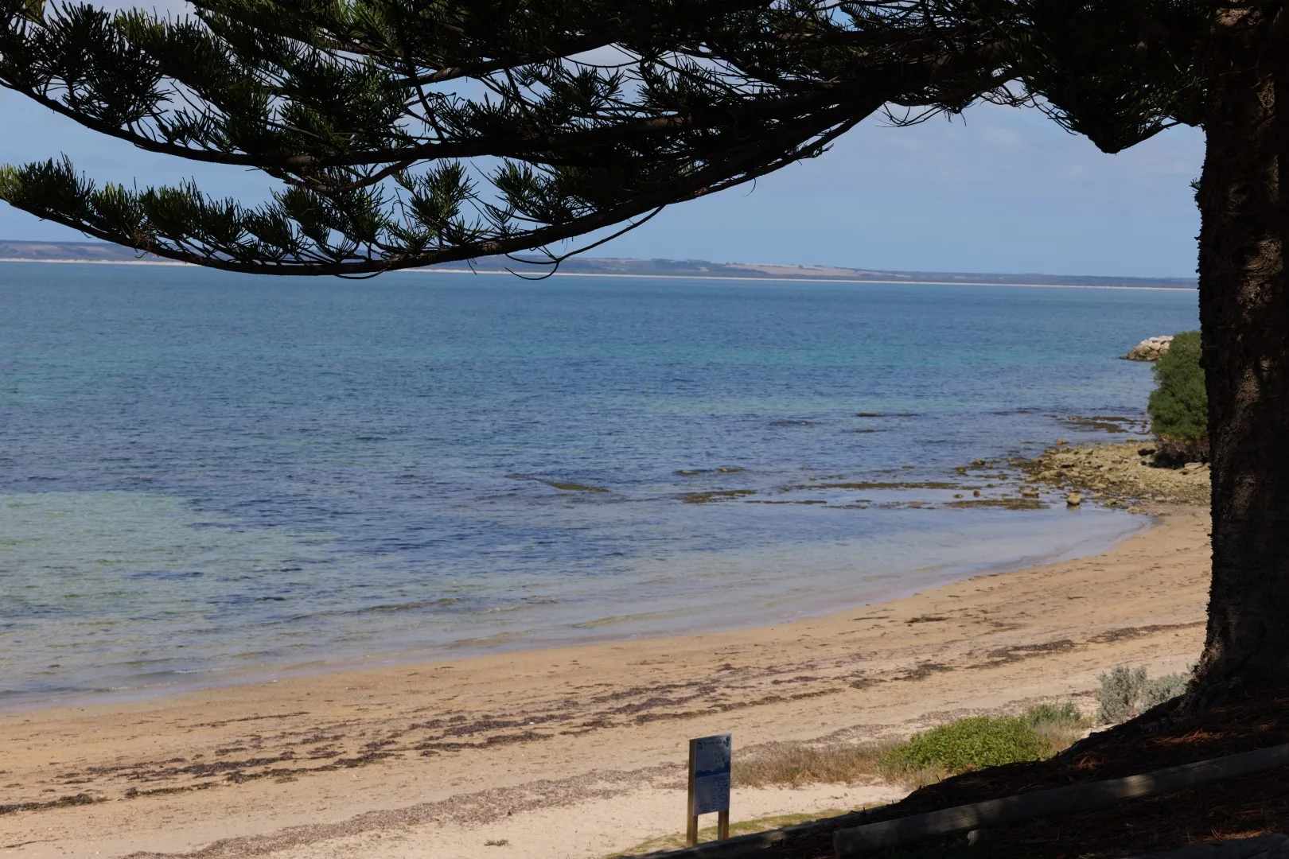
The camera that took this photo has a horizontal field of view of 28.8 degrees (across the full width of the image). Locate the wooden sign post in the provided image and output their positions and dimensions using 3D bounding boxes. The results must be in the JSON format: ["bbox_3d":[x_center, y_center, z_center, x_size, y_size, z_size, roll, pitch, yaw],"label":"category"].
[{"bbox_3d":[0.800,4.489,30.961,0.620,1.380,0.110,-2,5,-42],"label":"wooden sign post"}]

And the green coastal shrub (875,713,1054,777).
[{"bbox_3d":[4.816,4.609,37.602,2.300,0.720,1.800,1,4,0],"label":"green coastal shrub"}]

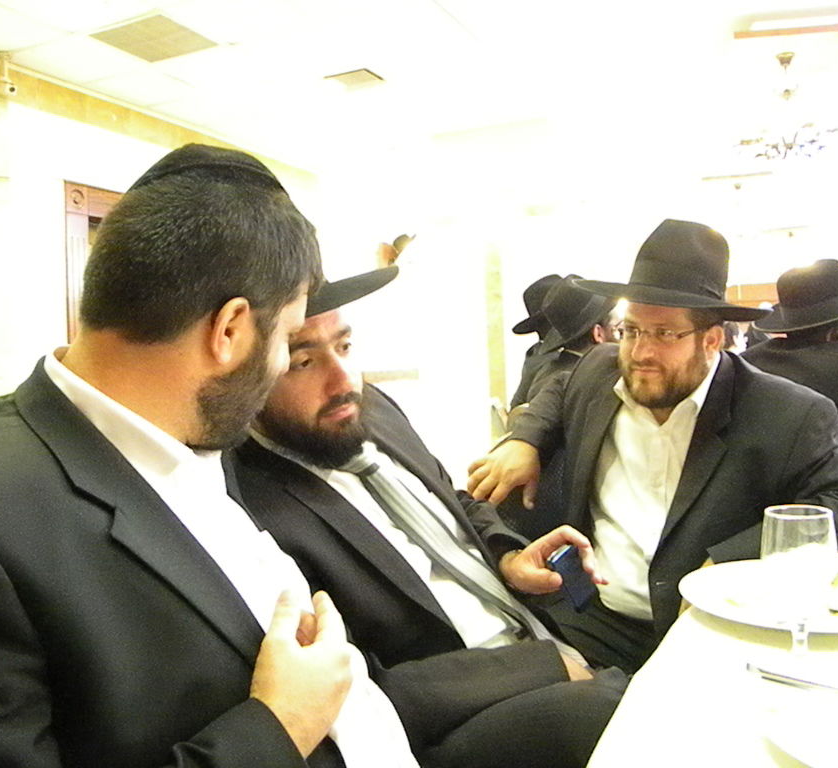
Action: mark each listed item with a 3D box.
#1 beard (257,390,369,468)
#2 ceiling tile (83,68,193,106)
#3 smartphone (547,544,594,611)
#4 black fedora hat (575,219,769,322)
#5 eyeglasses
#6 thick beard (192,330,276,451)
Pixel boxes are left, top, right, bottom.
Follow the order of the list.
[{"bbox_3d":[-0.130,0.054,1.030,0.145,0.115,0.110,-10,-8,-43],"label":"beard"},{"bbox_3d":[-1.842,-1.998,5.610,0.600,0.020,0.600,-1,2,26],"label":"ceiling tile"},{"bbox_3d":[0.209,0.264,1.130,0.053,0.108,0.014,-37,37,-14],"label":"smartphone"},{"bbox_3d":[0.458,-0.212,1.480,0.360,0.155,0.330,12,-6,-42],"label":"black fedora hat"},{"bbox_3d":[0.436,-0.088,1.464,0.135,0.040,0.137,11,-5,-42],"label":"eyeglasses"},{"bbox_3d":[-0.186,0.008,0.860,0.110,0.135,0.140,7,-4,-41],"label":"thick beard"}]

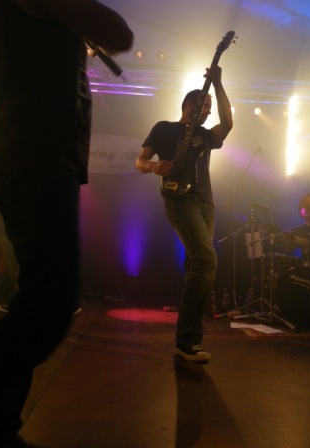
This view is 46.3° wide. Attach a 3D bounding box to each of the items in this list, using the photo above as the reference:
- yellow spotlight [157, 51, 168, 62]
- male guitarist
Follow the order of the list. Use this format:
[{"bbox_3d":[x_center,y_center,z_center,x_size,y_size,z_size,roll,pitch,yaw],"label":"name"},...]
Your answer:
[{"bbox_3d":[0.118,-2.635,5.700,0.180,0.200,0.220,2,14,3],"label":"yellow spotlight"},{"bbox_3d":[0.190,-0.080,2.350,0.600,1.880,0.550,5,-5,-36],"label":"male guitarist"}]

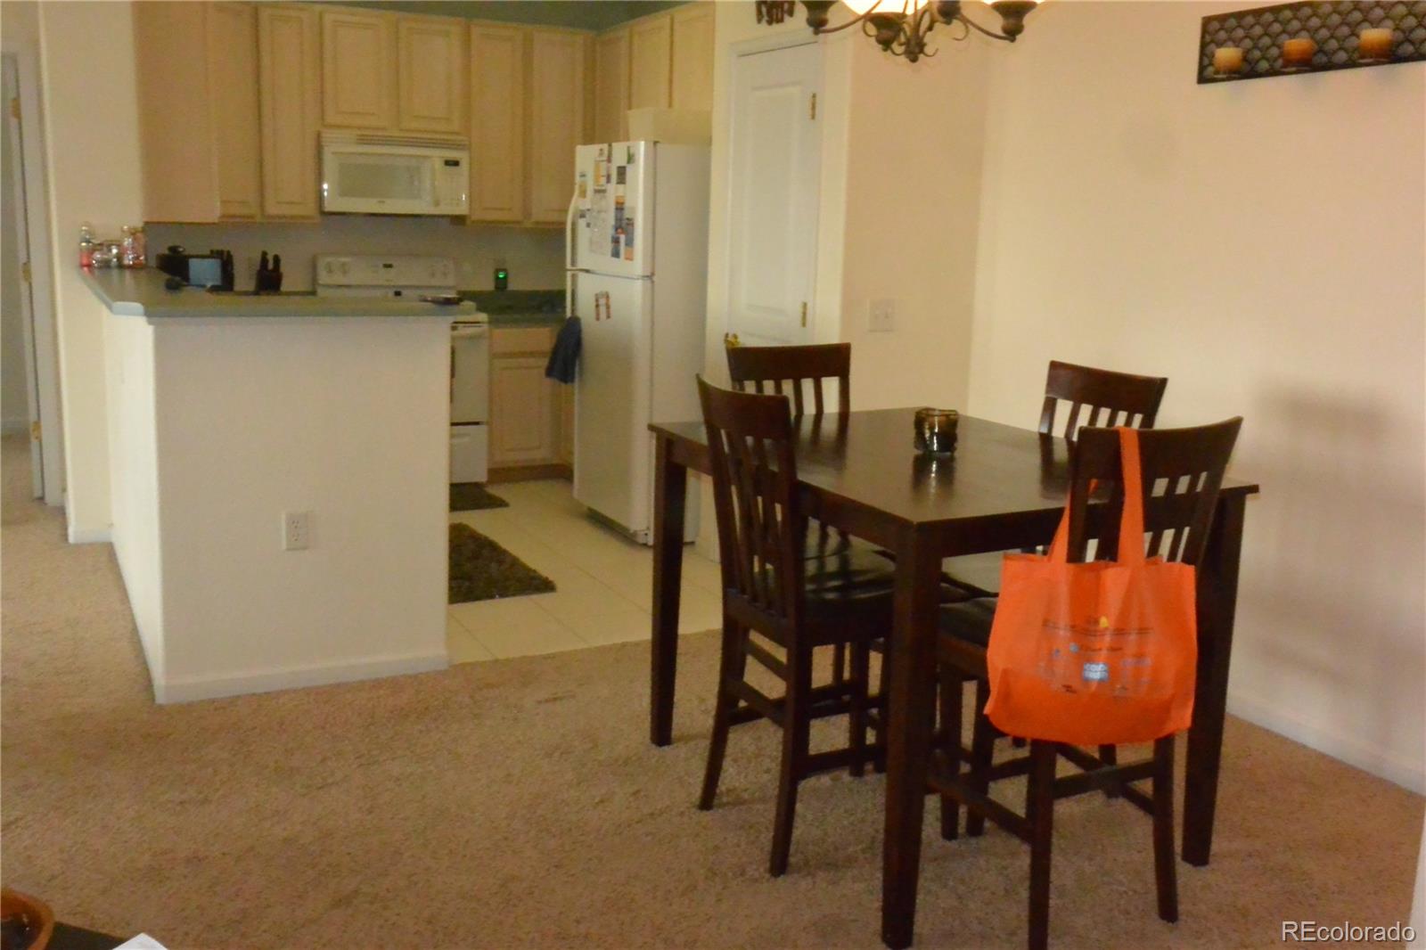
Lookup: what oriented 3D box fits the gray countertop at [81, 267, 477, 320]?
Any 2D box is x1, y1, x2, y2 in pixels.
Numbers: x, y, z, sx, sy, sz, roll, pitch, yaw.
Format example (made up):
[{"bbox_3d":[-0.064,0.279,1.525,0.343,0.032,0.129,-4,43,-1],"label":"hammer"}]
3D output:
[{"bbox_3d":[-1.634,-0.663,4.570,0.957,0.040,2.250,-4,12,-27],"label":"gray countertop"}]

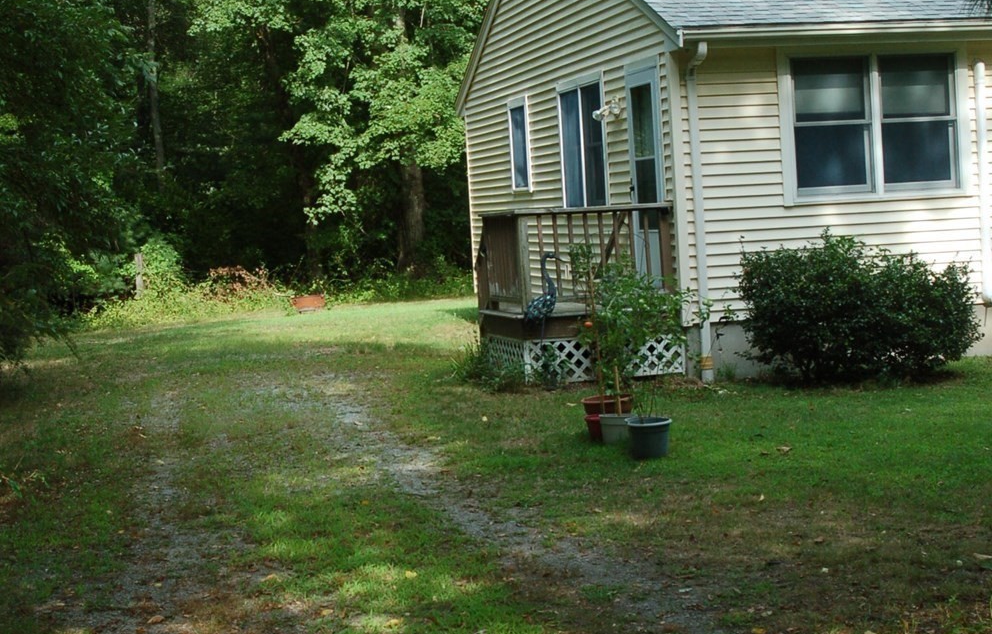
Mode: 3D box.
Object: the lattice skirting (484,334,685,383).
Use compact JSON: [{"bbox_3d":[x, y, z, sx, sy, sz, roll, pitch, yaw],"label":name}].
[{"bbox_3d":[0.778,0.329,16.230,1.480,0.410,1.620,-4,3,-12],"label":"lattice skirting"}]

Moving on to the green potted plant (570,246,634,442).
[{"bbox_3d":[0.708,0.187,11.840,0.396,1.343,0.380,-3,3,4],"label":"green potted plant"}]

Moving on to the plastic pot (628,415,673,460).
[{"bbox_3d":[0.988,0.766,11.148,0.290,0.241,0.290,-3,3,5],"label":"plastic pot"}]

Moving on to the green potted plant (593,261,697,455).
[{"bbox_3d":[0.959,0.270,11.119,0.667,1.236,0.580,-3,3,5],"label":"green potted plant"}]

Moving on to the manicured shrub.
[{"bbox_3d":[3.126,-0.106,15.006,1.960,1.257,1.350,-4,3,-12],"label":"manicured shrub"}]

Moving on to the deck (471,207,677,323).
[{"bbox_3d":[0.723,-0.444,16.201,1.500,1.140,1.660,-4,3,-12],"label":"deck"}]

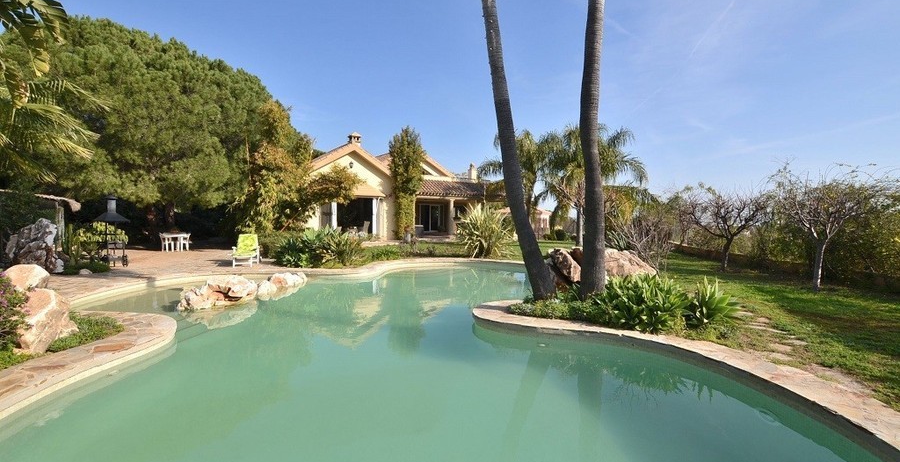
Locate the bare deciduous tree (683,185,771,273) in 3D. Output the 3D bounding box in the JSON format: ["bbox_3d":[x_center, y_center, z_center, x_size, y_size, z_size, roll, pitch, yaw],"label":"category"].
[{"bbox_3d":[7.808,-0.075,10.606,2.100,2.400,2.100,2,3,36],"label":"bare deciduous tree"}]

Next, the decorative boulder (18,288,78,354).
[{"bbox_3d":[-5.108,1.047,4.726,0.620,0.630,0.600,2,3,42],"label":"decorative boulder"}]

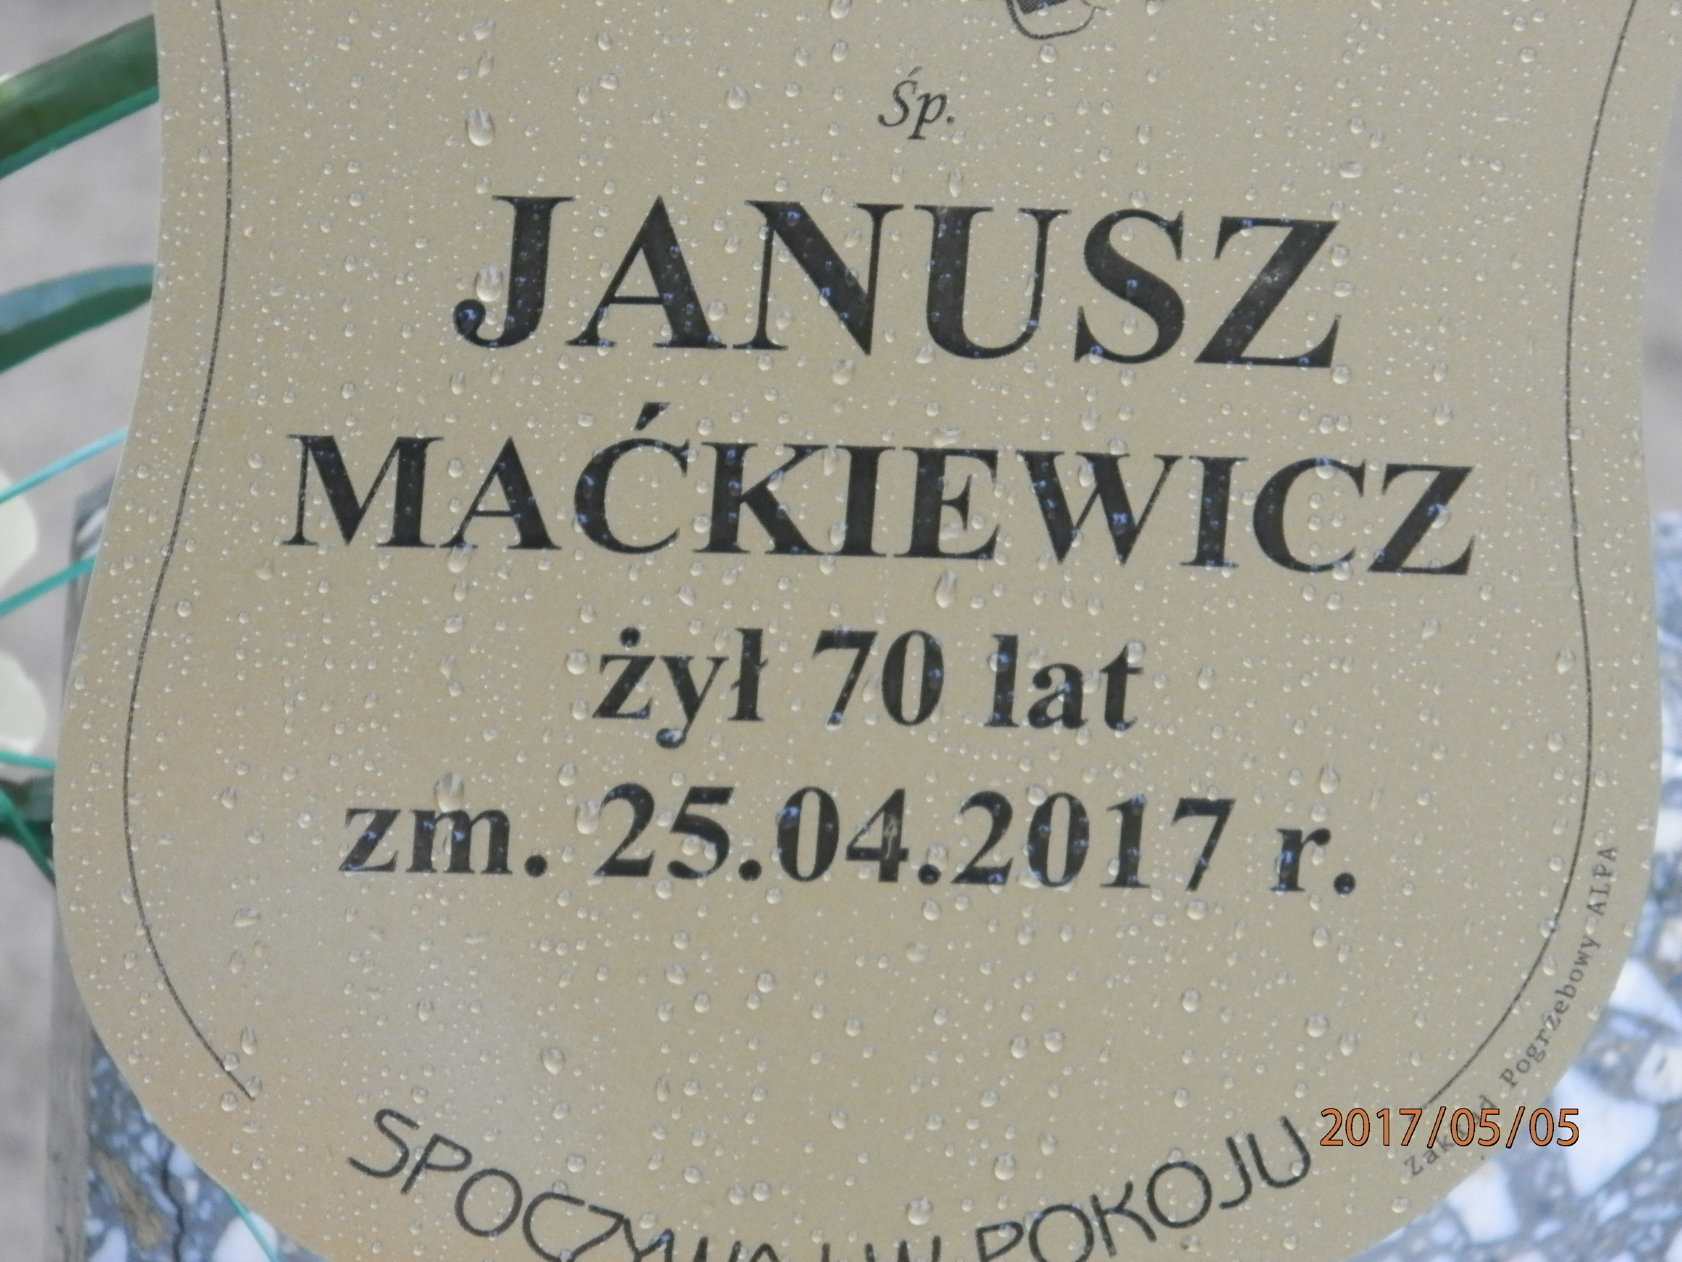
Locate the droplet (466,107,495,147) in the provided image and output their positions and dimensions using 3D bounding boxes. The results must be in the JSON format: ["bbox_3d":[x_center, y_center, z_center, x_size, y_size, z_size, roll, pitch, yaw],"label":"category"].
[{"bbox_3d":[-0.044,-0.062,2.000,0.004,0.005,0.002,1,18,-10],"label":"droplet"}]

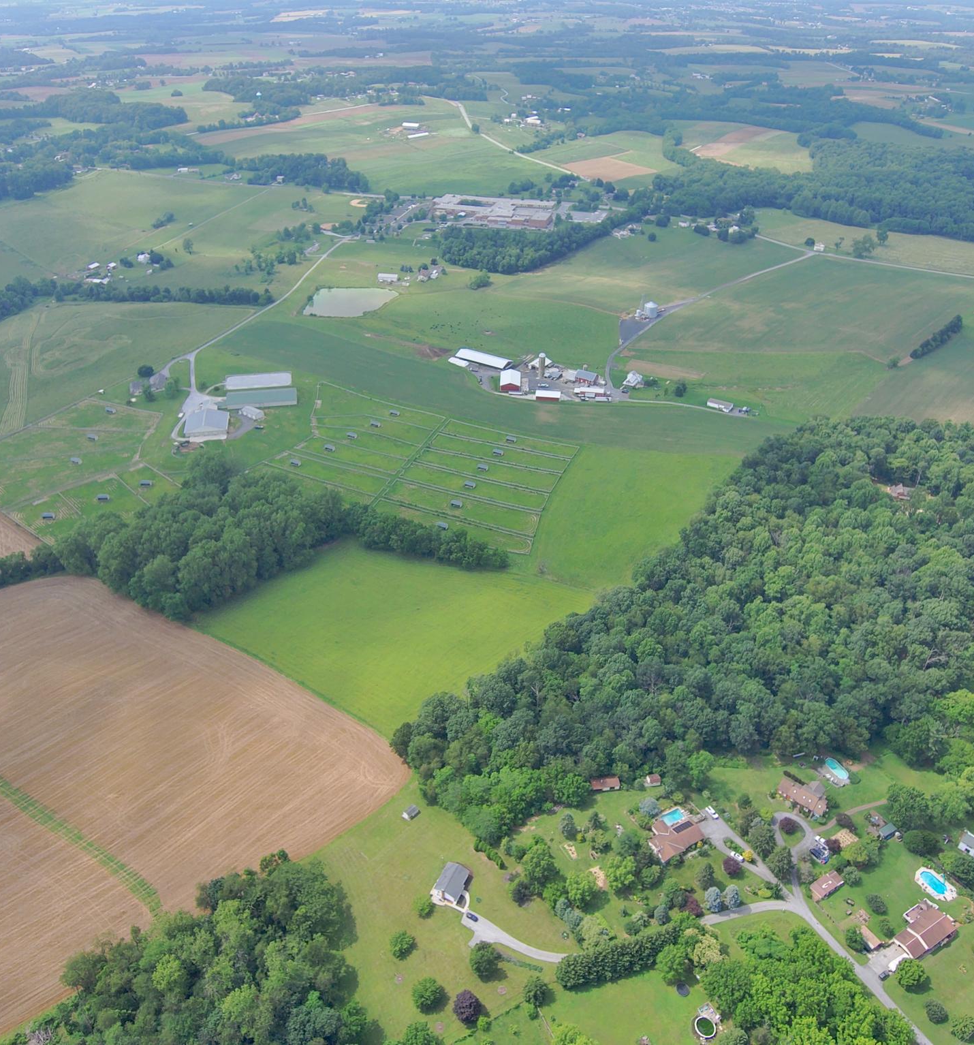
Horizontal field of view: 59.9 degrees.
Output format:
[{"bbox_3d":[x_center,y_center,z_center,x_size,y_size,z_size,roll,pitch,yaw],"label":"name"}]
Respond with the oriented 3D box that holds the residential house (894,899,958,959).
[{"bbox_3d":[154.290,144.430,297.690,22.710,5.200,8.940,-19,38,-25],"label":"residential house"}]

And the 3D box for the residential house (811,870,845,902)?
[{"bbox_3d":[129.220,138.260,322.370,13.200,4.500,6.200,-19,38,-25],"label":"residential house"}]

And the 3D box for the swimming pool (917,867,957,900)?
[{"bbox_3d":[167.580,134.830,315.520,9.310,0.900,13.170,-19,38,-25],"label":"swimming pool"}]

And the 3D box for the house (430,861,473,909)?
[{"bbox_3d":[-12.760,133.580,313.760,9.450,6.000,12.630,14,37,20],"label":"house"}]

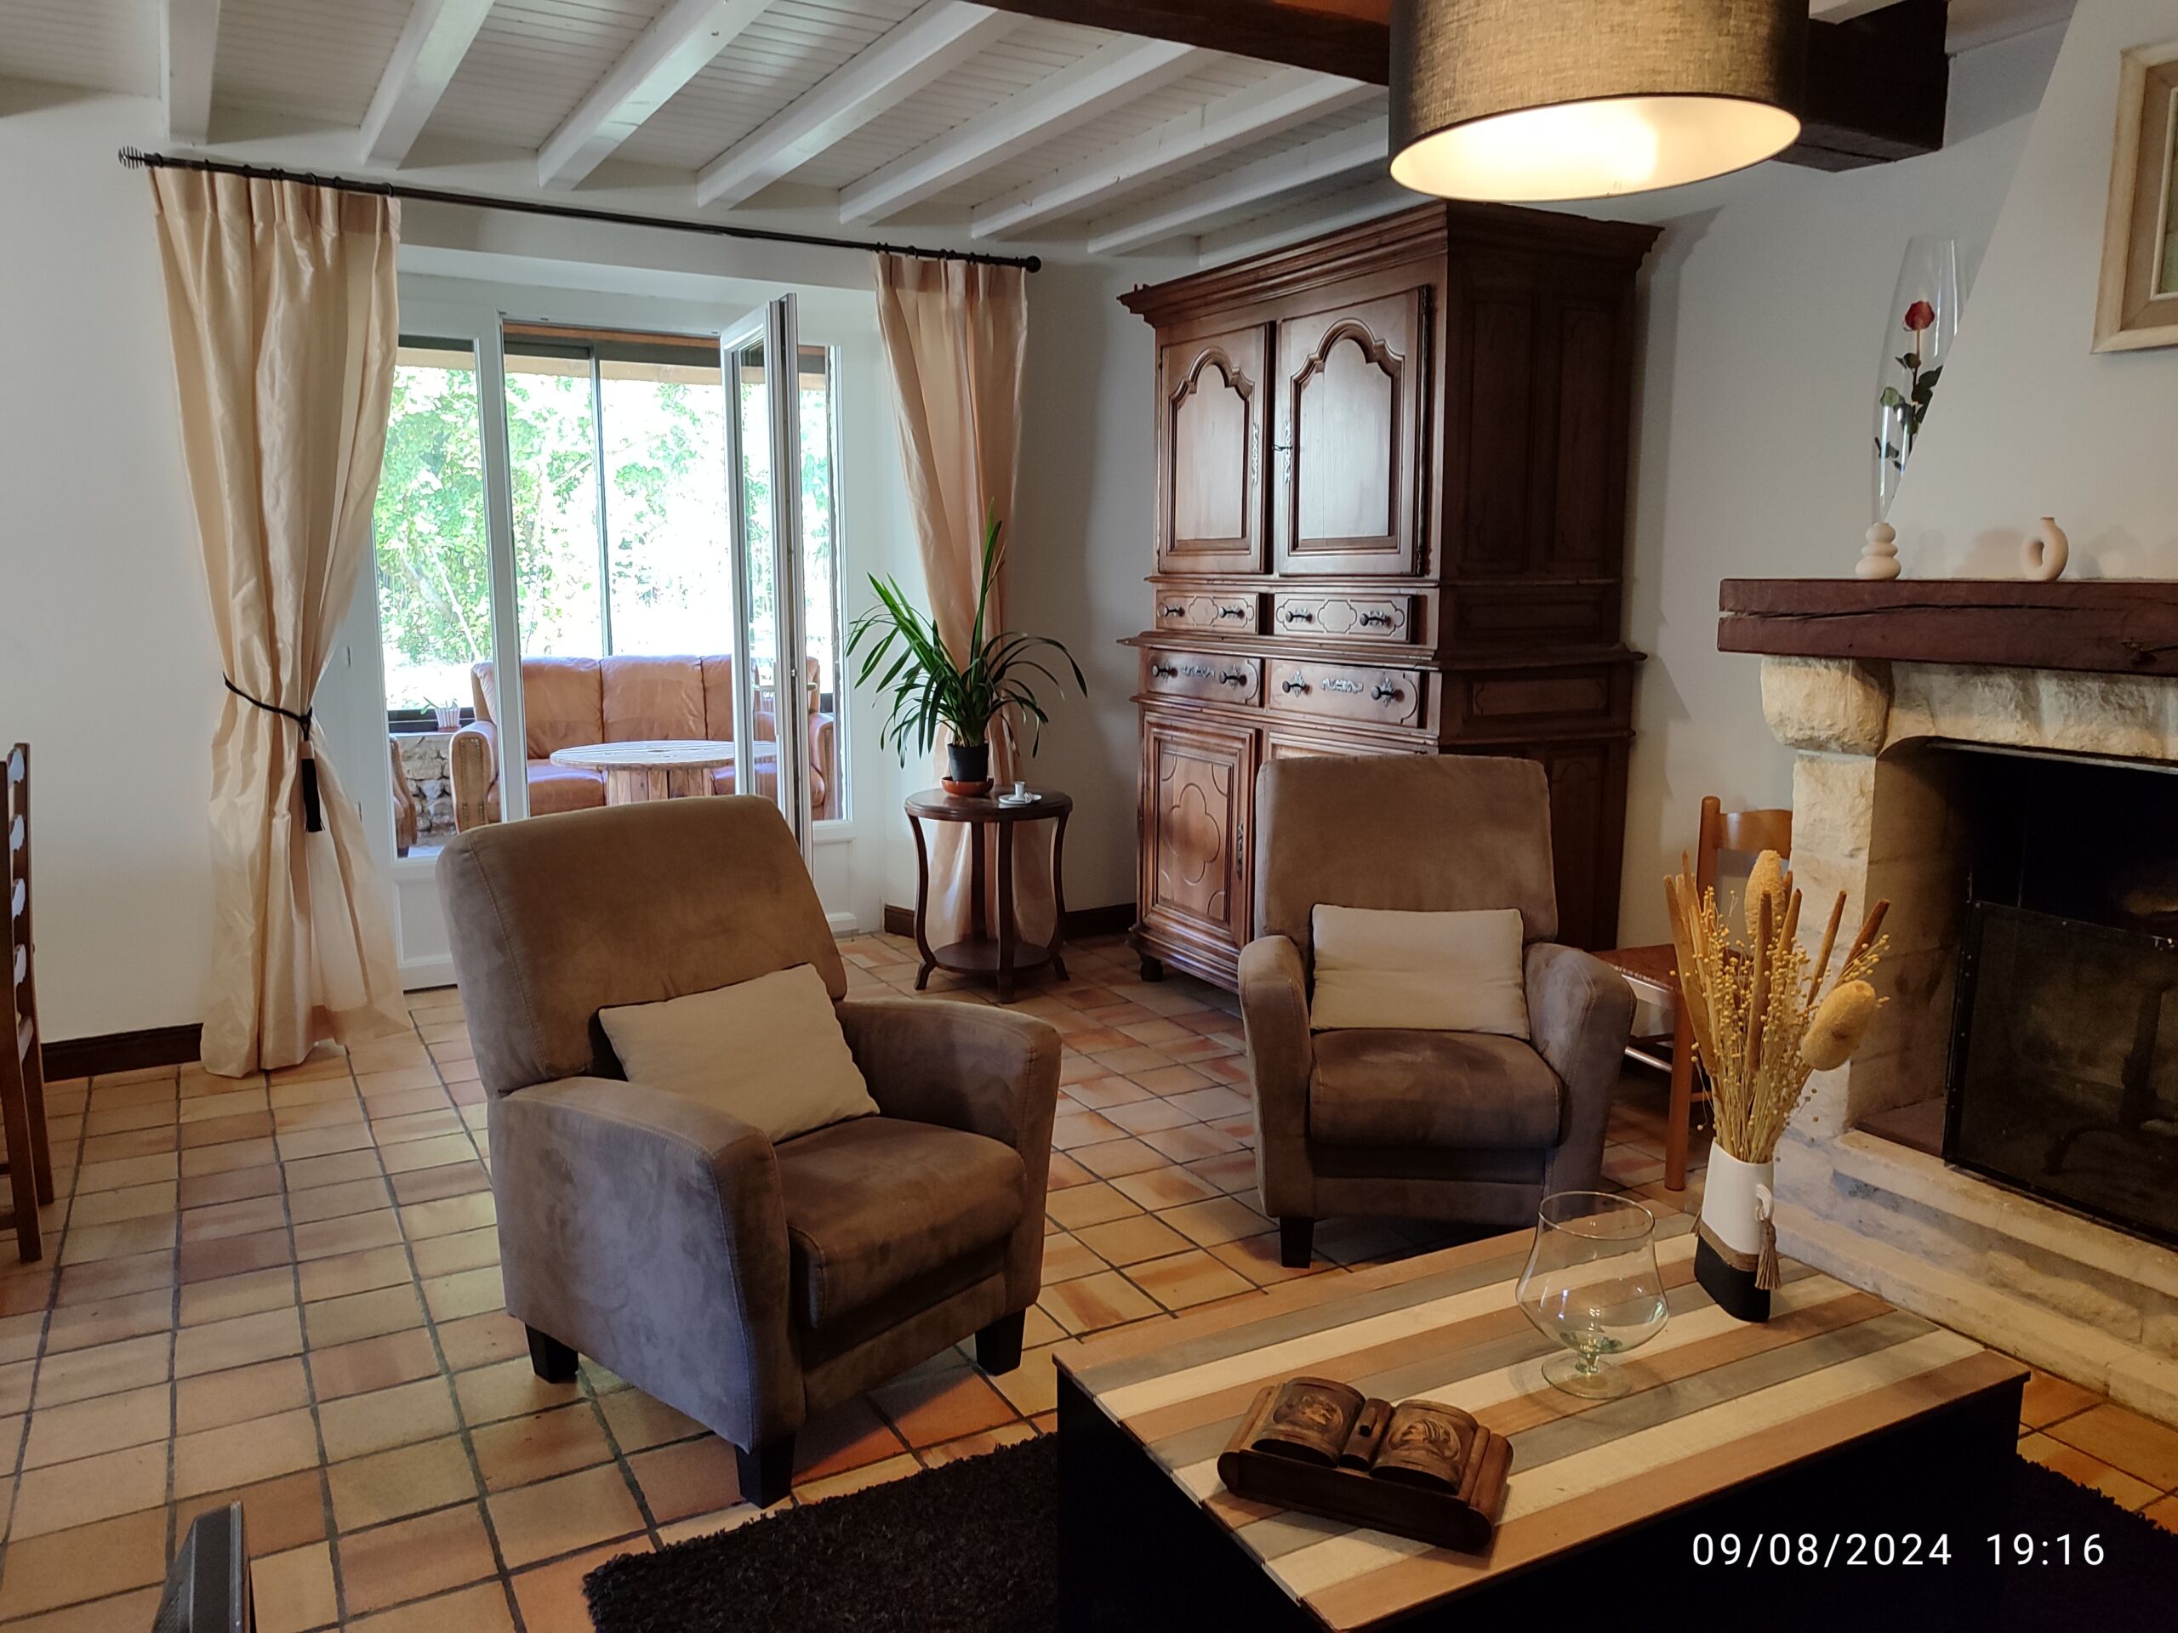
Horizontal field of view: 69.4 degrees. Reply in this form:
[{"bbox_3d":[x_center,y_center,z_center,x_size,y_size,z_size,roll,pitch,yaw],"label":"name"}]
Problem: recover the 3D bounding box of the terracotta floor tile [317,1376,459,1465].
[{"bbox_3d":[-1.155,1.002,2.603,0.198,0.015,0.198,-5,10,-29],"label":"terracotta floor tile"}]

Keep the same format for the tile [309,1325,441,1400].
[{"bbox_3d":[-1.241,0.962,2.748,0.196,0.014,0.196,-5,10,-29],"label":"tile"}]

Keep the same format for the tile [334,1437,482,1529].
[{"bbox_3d":[-1.056,1.031,2.424,0.198,0.015,0.198,-5,10,-29],"label":"tile"}]

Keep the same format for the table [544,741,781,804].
[{"bbox_3d":[-1.907,0.036,7.102,1.030,0.655,1.030,-5,10,-29],"label":"table"}]

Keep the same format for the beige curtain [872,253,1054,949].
[{"bbox_3d":[-0.410,-0.665,5.419,0.640,2.397,0.200,-5,11,-31],"label":"beige curtain"}]

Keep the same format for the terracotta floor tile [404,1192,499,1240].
[{"bbox_3d":[-1.363,0.863,3.379,0.196,0.014,0.196,-5,10,-29],"label":"terracotta floor tile"}]

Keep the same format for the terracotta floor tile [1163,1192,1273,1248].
[{"bbox_3d":[0.284,0.908,3.504,0.200,0.015,0.200,-5,11,-29],"label":"terracotta floor tile"}]

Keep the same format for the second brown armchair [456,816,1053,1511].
[{"bbox_3d":[-0.625,0.510,2.844,0.869,0.975,0.748,8,12,40],"label":"second brown armchair"}]

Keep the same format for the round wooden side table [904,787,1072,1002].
[{"bbox_3d":[-0.332,0.259,5.378,0.568,0.649,0.568,0,9,0],"label":"round wooden side table"}]

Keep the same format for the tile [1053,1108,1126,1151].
[{"bbox_3d":[-0.029,0.795,3.943,0.198,0.015,0.198,-5,10,-29],"label":"tile"}]

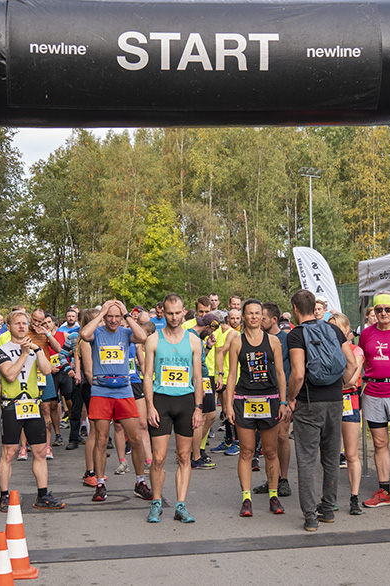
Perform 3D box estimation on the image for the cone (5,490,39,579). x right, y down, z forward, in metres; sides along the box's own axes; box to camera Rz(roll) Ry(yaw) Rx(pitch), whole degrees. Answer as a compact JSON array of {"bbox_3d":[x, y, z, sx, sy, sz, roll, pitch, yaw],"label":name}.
[{"bbox_3d":[-1.160,1.551,8.181,0.285,0.545,0.285,-1,-1,-5],"label":"cone"}]

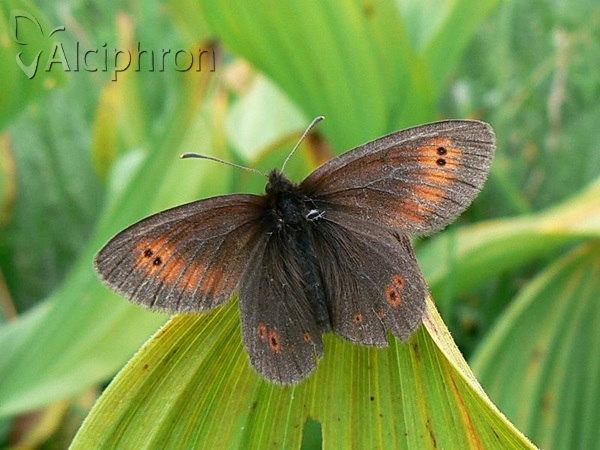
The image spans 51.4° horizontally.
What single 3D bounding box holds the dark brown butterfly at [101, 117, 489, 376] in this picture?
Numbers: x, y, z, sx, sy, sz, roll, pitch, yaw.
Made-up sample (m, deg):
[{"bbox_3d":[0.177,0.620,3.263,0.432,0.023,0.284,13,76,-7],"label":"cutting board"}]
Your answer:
[{"bbox_3d":[0.001,0.001,0.062,0.043,0.011,0.026,-19,70,-4],"label":"dark brown butterfly"}]

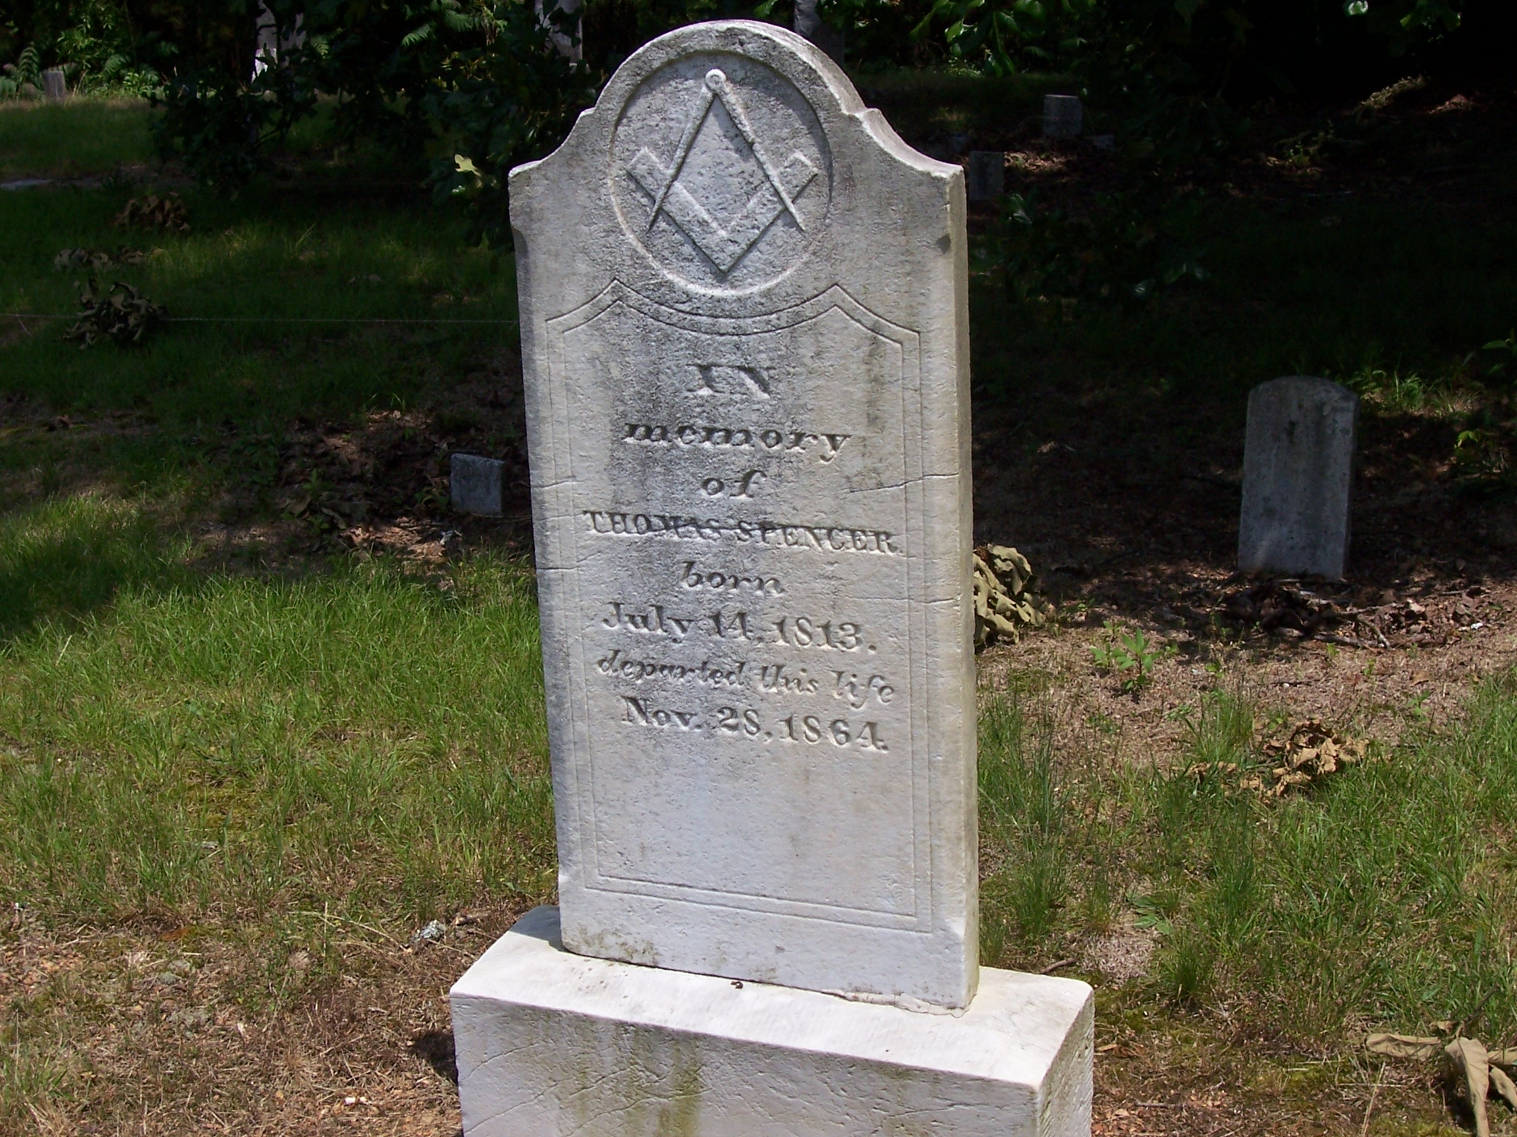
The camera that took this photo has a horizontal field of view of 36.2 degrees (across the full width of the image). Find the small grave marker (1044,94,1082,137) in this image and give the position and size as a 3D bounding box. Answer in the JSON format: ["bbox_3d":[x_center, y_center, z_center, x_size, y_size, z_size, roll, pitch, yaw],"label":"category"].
[{"bbox_3d":[1.674,-2.471,12.687,0.212,0.228,0.070,5,19,23],"label":"small grave marker"}]

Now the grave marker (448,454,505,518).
[{"bbox_3d":[-0.736,-0.228,6.174,0.149,0.152,0.050,7,19,18],"label":"grave marker"}]

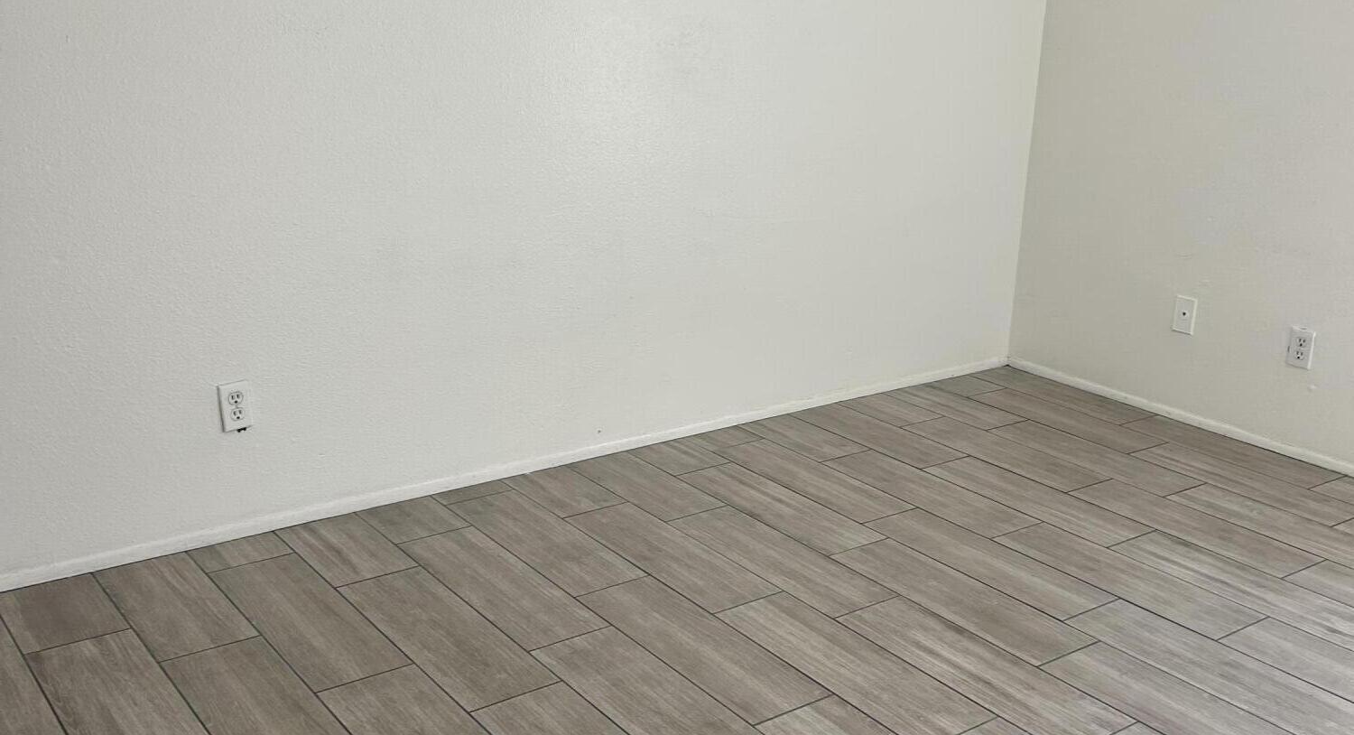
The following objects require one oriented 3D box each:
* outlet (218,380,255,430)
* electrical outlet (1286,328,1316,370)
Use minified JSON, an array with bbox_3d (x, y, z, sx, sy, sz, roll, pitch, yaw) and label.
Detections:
[{"bbox_3d":[-1.020,0.090,3.138,0.071,0.115,0.010,-11,21,-35],"label":"outlet"},{"bbox_3d":[1.803,-0.057,3.928,0.010,0.115,0.071,-11,21,-35],"label":"electrical outlet"}]

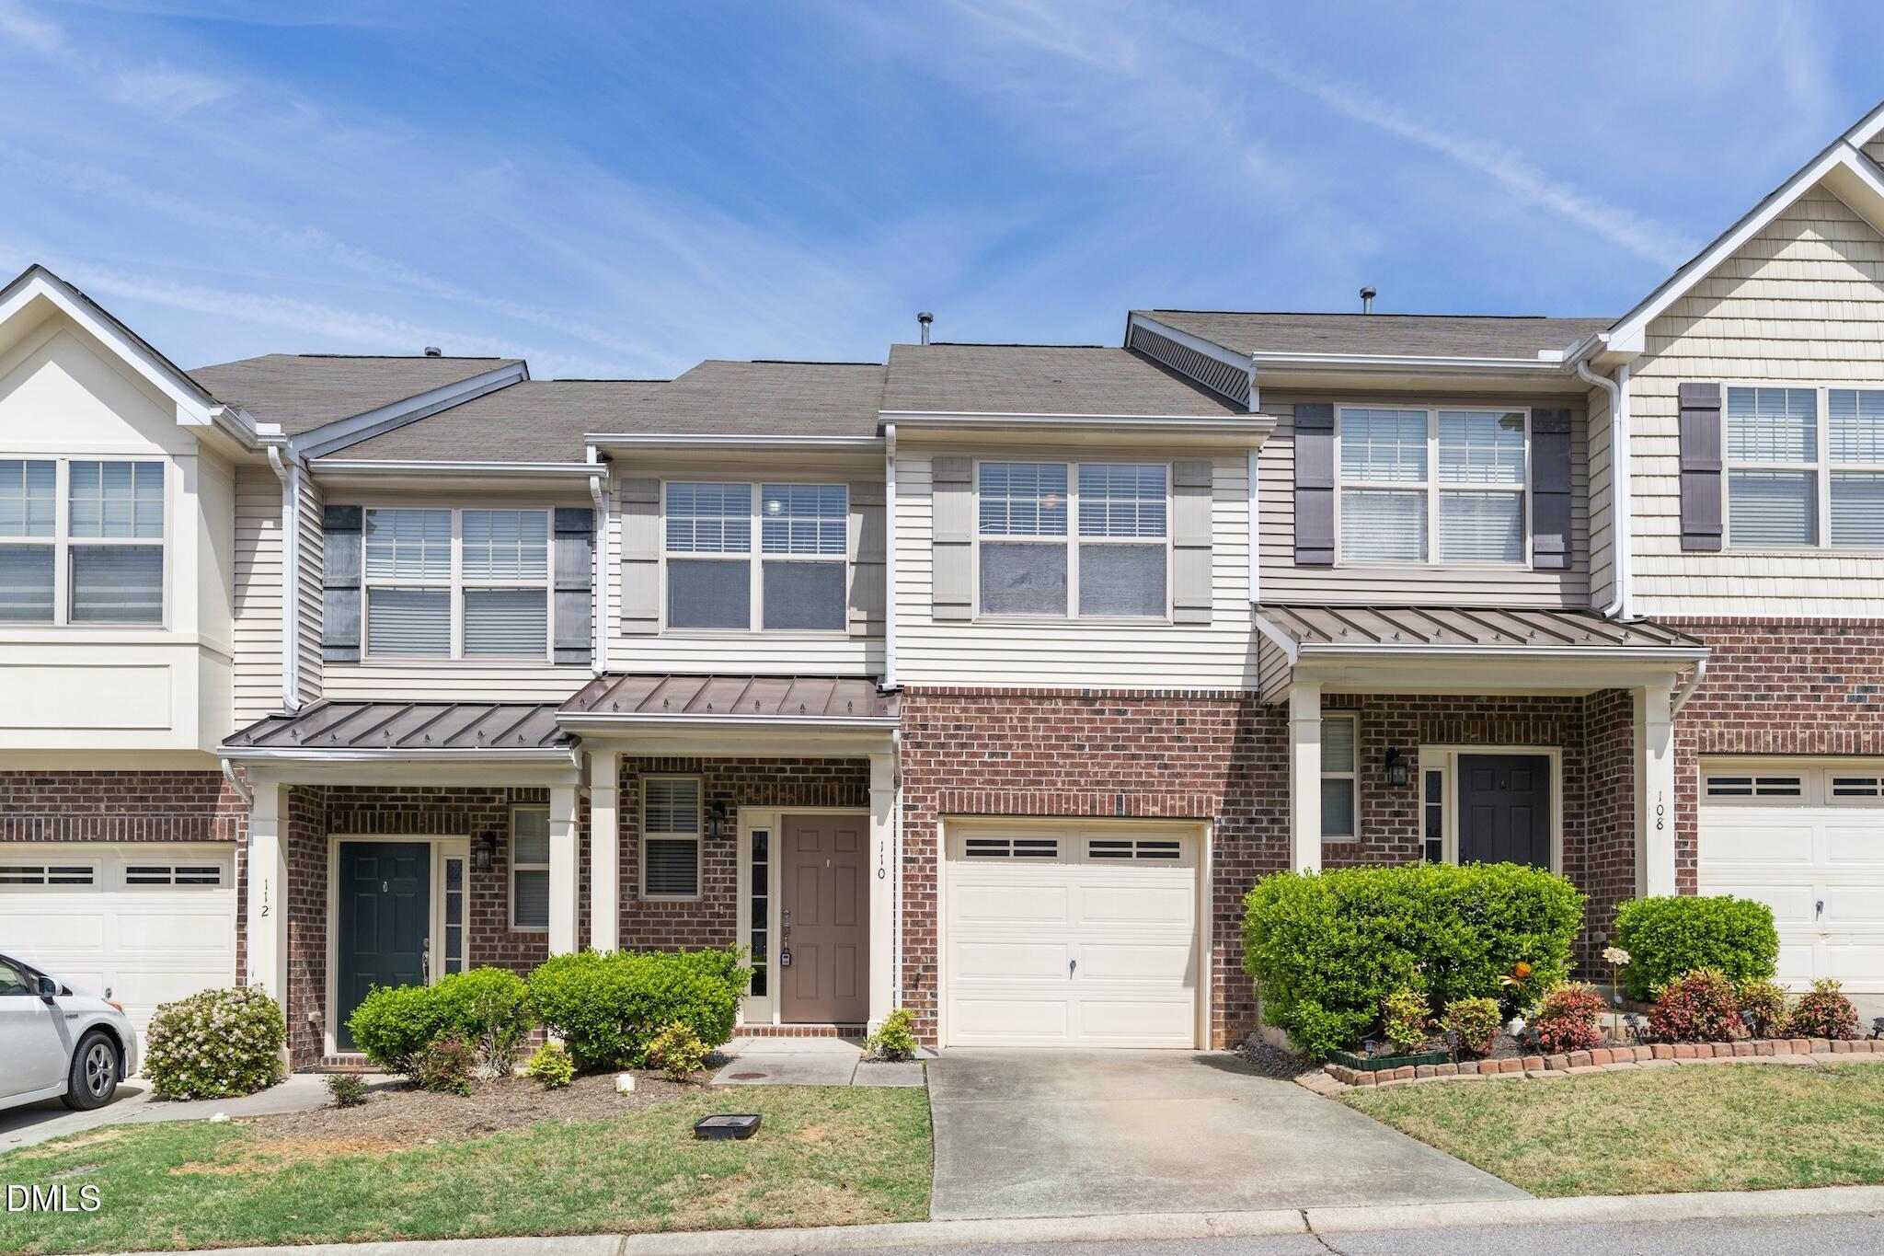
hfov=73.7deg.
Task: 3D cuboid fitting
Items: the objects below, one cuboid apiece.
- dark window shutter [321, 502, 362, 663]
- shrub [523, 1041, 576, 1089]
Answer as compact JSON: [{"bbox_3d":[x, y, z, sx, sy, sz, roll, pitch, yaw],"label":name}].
[{"bbox_3d":[-5.666,-0.422,11.885,0.365,1.482,0.050,0,-1,-2],"label":"dark window shutter"},{"bbox_3d":[-3.129,3.476,9.999,0.430,0.390,0.420,0,-1,-1],"label":"shrub"}]

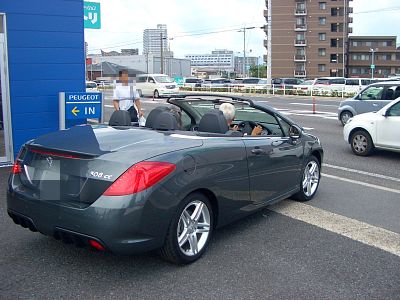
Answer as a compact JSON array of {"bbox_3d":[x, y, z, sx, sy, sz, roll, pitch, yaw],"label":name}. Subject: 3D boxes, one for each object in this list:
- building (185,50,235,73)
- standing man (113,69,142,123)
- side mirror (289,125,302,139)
[{"bbox_3d":[11.289,-99.732,485.129,59.000,36.500,18.000,0,10,0],"label":"building"},{"bbox_3d":[-1.574,-0.822,8.704,0.540,1.720,0.280,-1,10,-8],"label":"standing man"},{"bbox_3d":[1.147,-0.214,4.882,0.170,0.160,0.110,7,11,37],"label":"side mirror"}]

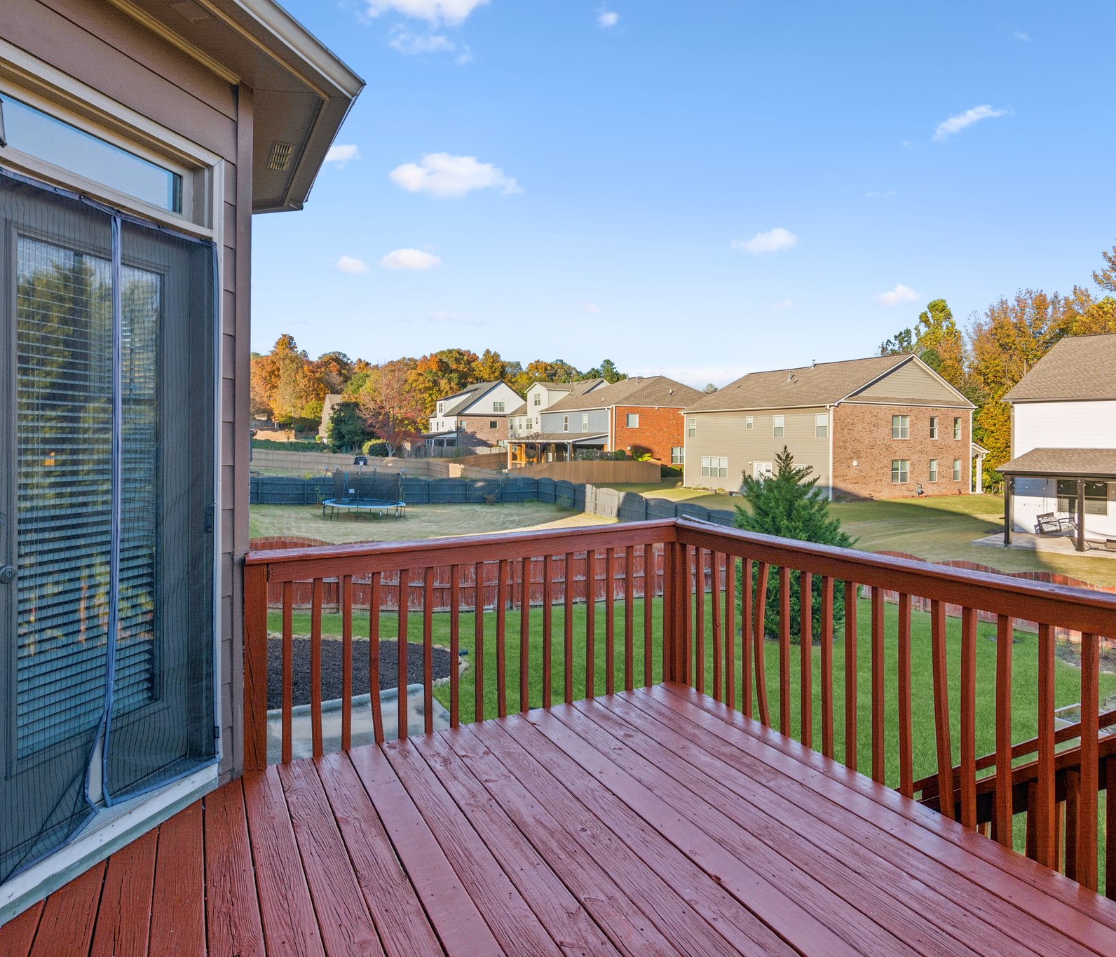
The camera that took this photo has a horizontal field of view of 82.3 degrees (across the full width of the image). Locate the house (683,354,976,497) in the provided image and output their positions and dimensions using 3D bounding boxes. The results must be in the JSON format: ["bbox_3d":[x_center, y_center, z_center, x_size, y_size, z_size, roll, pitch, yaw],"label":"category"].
[{"bbox_3d":[21.121,-4.121,50.097,18.600,9.700,13.900,-1,2,-32],"label":"house"}]

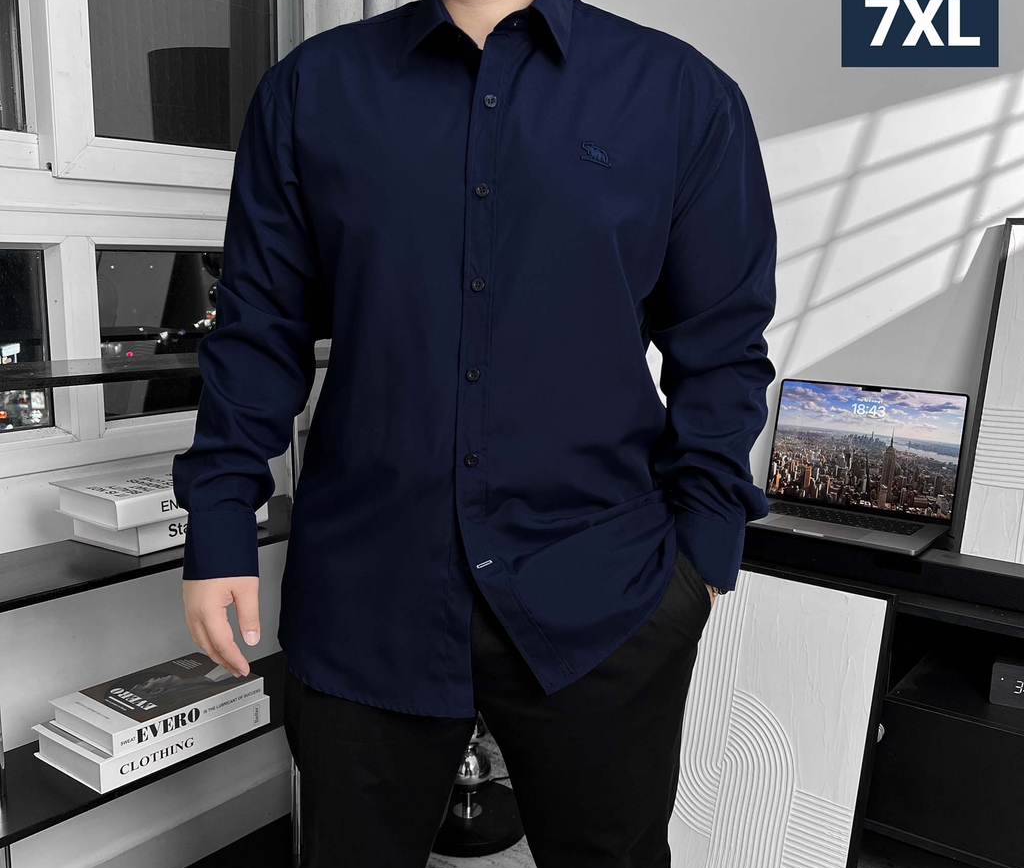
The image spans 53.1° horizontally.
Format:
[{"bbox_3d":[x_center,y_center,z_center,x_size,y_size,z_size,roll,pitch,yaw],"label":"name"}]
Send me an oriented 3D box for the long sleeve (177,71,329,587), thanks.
[{"bbox_3d":[-0.296,-0.113,1.165,0.182,0.583,0.200,2,10,3],"label":"long sleeve"}]

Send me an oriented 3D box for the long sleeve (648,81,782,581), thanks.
[{"bbox_3d":[0.222,-0.097,1.134,0.142,0.567,0.200,2,10,3],"label":"long sleeve"}]

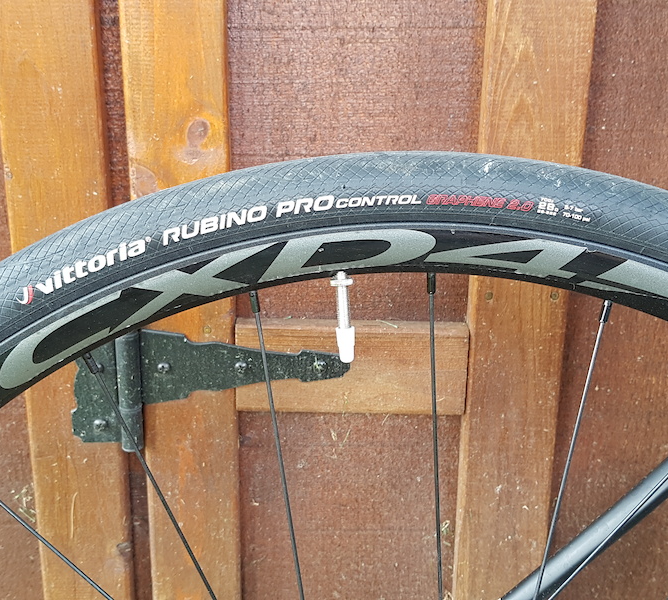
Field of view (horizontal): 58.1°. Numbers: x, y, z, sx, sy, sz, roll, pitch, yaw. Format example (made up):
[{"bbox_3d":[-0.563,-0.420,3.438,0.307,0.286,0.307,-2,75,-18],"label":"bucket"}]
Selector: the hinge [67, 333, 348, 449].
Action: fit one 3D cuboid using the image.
[{"bbox_3d":[-0.091,0.054,0.426,0.205,0.114,0.016,1,12,1],"label":"hinge"}]

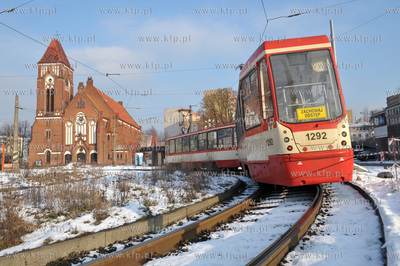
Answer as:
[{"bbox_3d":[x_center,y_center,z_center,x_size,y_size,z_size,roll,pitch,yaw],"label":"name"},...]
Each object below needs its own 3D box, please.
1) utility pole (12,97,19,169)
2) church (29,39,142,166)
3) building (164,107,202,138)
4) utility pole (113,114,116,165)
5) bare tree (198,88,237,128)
[{"bbox_3d":[-21.355,0.004,36.166,0.500,8.981,0.500,-1,-5,0],"label":"utility pole"},{"bbox_3d":[-28.048,-6.388,88.262,21.000,30.731,35.000,-1,-5,1],"label":"church"},{"bbox_3d":[-10.212,2.809,219.253,11.500,33.546,42.000,-3,-5,20],"label":"building"},{"bbox_3d":[-14.571,1.283,53.106,0.330,8.971,0.330,-1,-5,0],"label":"utility pole"},{"bbox_3d":[4.800,-2.025,80.443,11.500,19.289,11.500,-1,-5,0],"label":"bare tree"}]

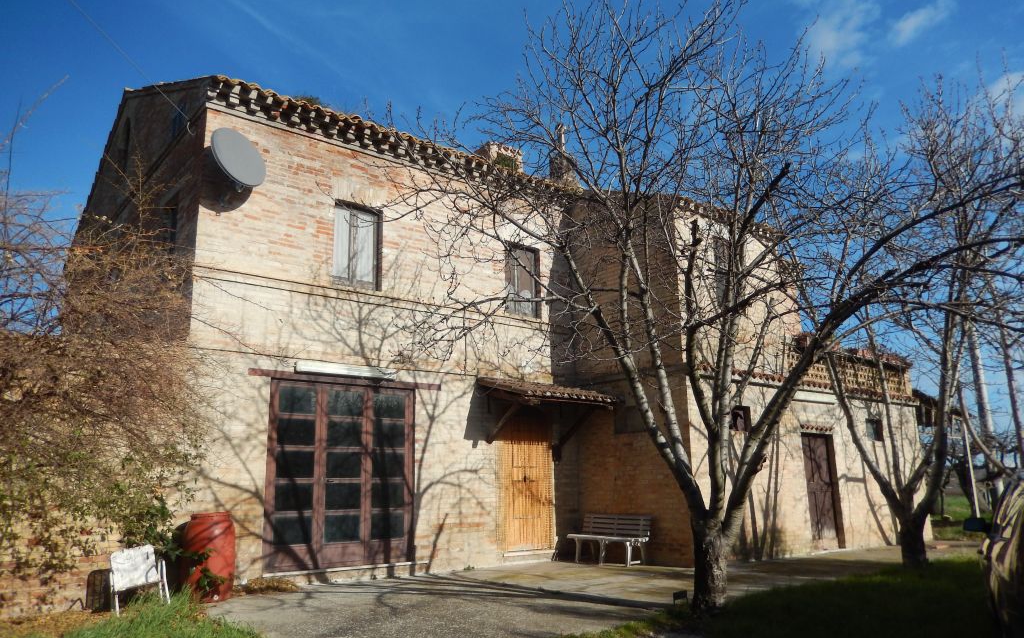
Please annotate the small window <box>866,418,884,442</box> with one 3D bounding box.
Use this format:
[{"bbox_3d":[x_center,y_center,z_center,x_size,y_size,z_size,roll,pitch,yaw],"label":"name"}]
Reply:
[{"bbox_3d":[7.644,2.333,15.520,0.620,0.420,0.100,9,-16,-37],"label":"small window"}]

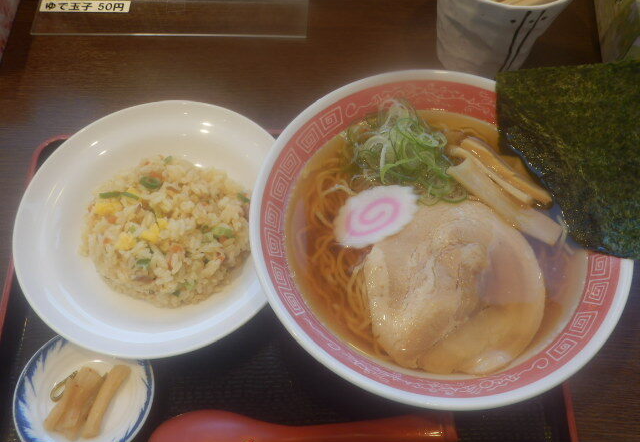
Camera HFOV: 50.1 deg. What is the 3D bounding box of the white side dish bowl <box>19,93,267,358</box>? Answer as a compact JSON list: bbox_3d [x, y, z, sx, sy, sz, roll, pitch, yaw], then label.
[{"bbox_3d":[-0.103,0.007,0.462,0.187,0.041,0.187,-1,63,2],"label":"white side dish bowl"}]

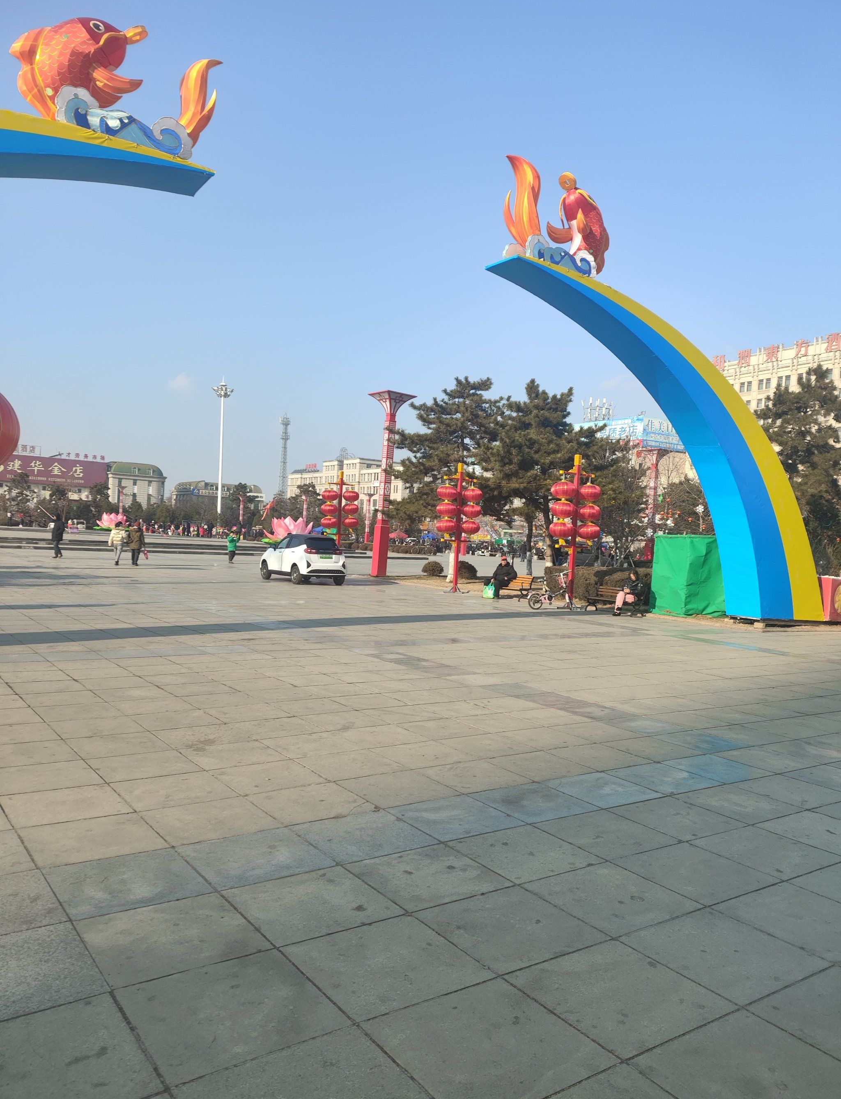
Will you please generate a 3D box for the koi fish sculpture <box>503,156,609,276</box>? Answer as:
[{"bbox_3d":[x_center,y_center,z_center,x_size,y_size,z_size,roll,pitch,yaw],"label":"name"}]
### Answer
[{"bbox_3d":[2.833,-6.881,16.701,2.500,2.100,0.900,3,0,-36],"label":"koi fish sculpture"}]

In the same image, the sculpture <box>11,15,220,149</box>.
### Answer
[{"bbox_3d":[-3.993,-6.074,10.712,2.600,1.740,0.980,2,1,-33],"label":"sculpture"}]

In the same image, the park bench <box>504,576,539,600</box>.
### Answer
[{"bbox_3d":[2.605,1.089,23.995,1.400,0.780,0.650,4,1,44],"label":"park bench"}]

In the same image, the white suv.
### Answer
[{"bbox_3d":[-4.017,0.252,27.108,1.790,1.660,4.330,2,1,-29],"label":"white suv"}]

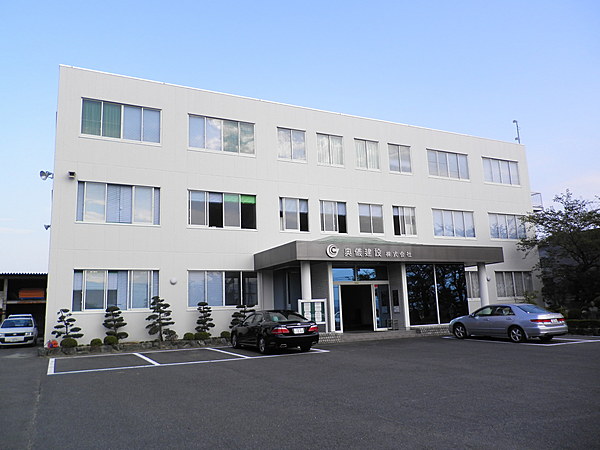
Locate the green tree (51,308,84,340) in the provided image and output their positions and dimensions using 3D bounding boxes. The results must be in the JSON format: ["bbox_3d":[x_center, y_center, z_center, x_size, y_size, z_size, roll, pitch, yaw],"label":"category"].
[{"bbox_3d":[-9.464,4.143,19.031,1.189,1.475,1.011,3,-11,-26],"label":"green tree"}]

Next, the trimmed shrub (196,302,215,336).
[{"bbox_3d":[-4.364,4.399,21.476,0.891,1.710,0.847,3,-11,-26],"label":"trimmed shrub"}]

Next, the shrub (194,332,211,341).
[{"bbox_3d":[-4.416,4.982,21.054,0.674,0.373,0.641,3,-11,-26],"label":"shrub"}]

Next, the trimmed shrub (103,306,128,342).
[{"bbox_3d":[-7.818,4.220,19.821,1.035,1.557,0.932,3,-11,-26],"label":"trimmed shrub"}]

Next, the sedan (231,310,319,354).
[{"bbox_3d":[-1.103,3.942,17.583,1.800,1.470,4.870,3,-11,-26],"label":"sedan"}]

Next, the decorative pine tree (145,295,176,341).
[{"bbox_3d":[-6.165,4.139,20.646,1.291,1.949,1.098,3,-11,-26],"label":"decorative pine tree"}]

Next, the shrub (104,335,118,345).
[{"bbox_3d":[-7.837,4.780,19.420,0.568,0.397,0.540,3,-11,-26],"label":"shrub"}]

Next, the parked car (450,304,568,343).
[{"bbox_3d":[8.241,3.926,19.103,1.820,1.460,4.810,3,-11,-28],"label":"parked car"}]

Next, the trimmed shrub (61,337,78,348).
[{"bbox_3d":[-9.250,4.721,18.740,0.650,0.422,0.585,3,-11,-26],"label":"trimmed shrub"}]

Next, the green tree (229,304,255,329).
[{"bbox_3d":[-2.687,4.584,22.260,1.323,1.631,1.190,3,-11,-26],"label":"green tree"}]

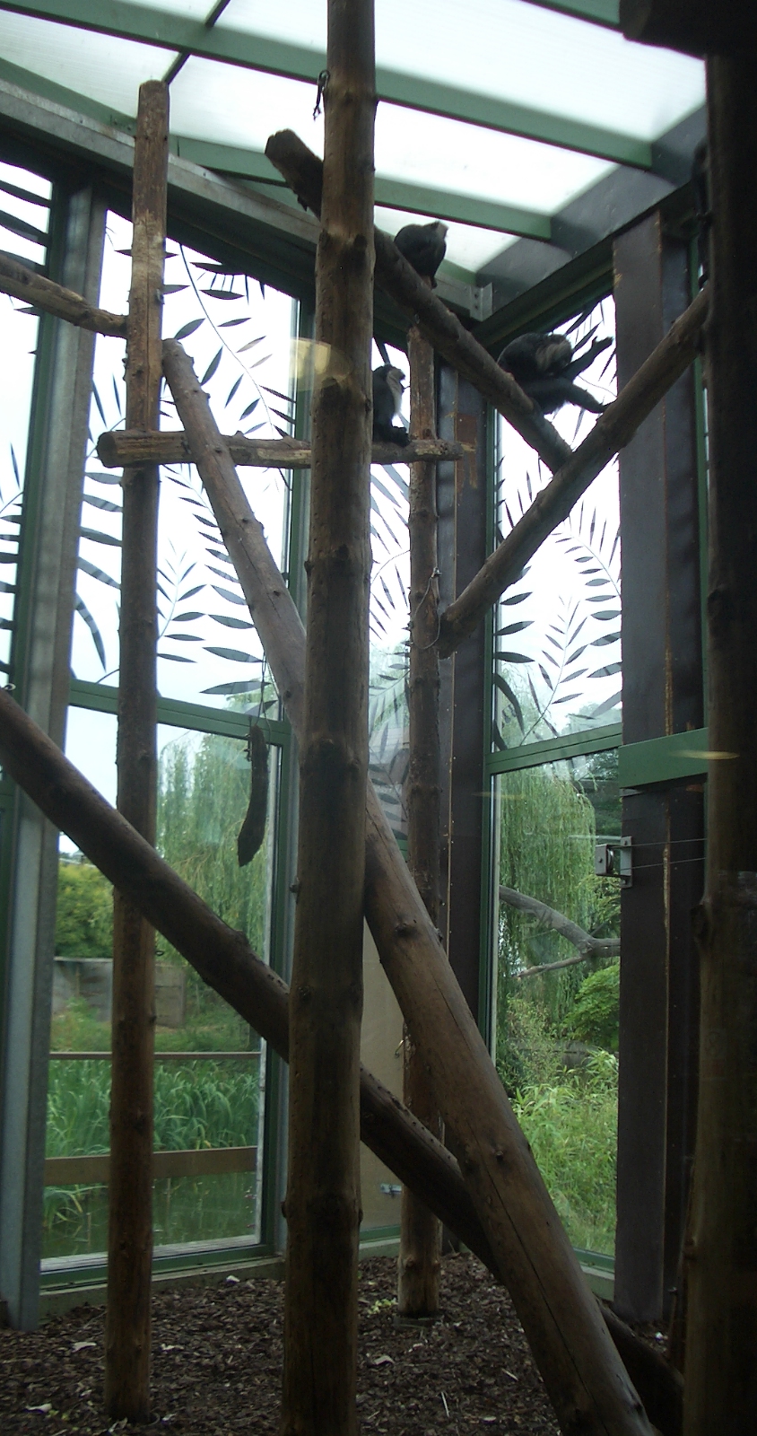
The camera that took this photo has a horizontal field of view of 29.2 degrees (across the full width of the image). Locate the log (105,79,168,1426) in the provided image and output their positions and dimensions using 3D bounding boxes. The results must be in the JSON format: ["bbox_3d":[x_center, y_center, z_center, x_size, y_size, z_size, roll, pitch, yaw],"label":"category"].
[{"bbox_3d":[-0.950,-0.068,5.833,0.155,5.403,0.155,0,-9,0],"label":"log"}]

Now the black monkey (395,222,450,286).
[{"bbox_3d":[0.224,-2.472,7.738,0.310,0.360,0.250,4,-10,-17],"label":"black monkey"}]

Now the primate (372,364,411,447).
[{"bbox_3d":[0.037,-1.584,7.362,0.290,0.420,0.250,4,-10,-14],"label":"primate"}]

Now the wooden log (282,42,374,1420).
[{"bbox_3d":[-0.133,-0.252,4.723,0.210,5.440,0.210,1,-9,0],"label":"wooden log"}]

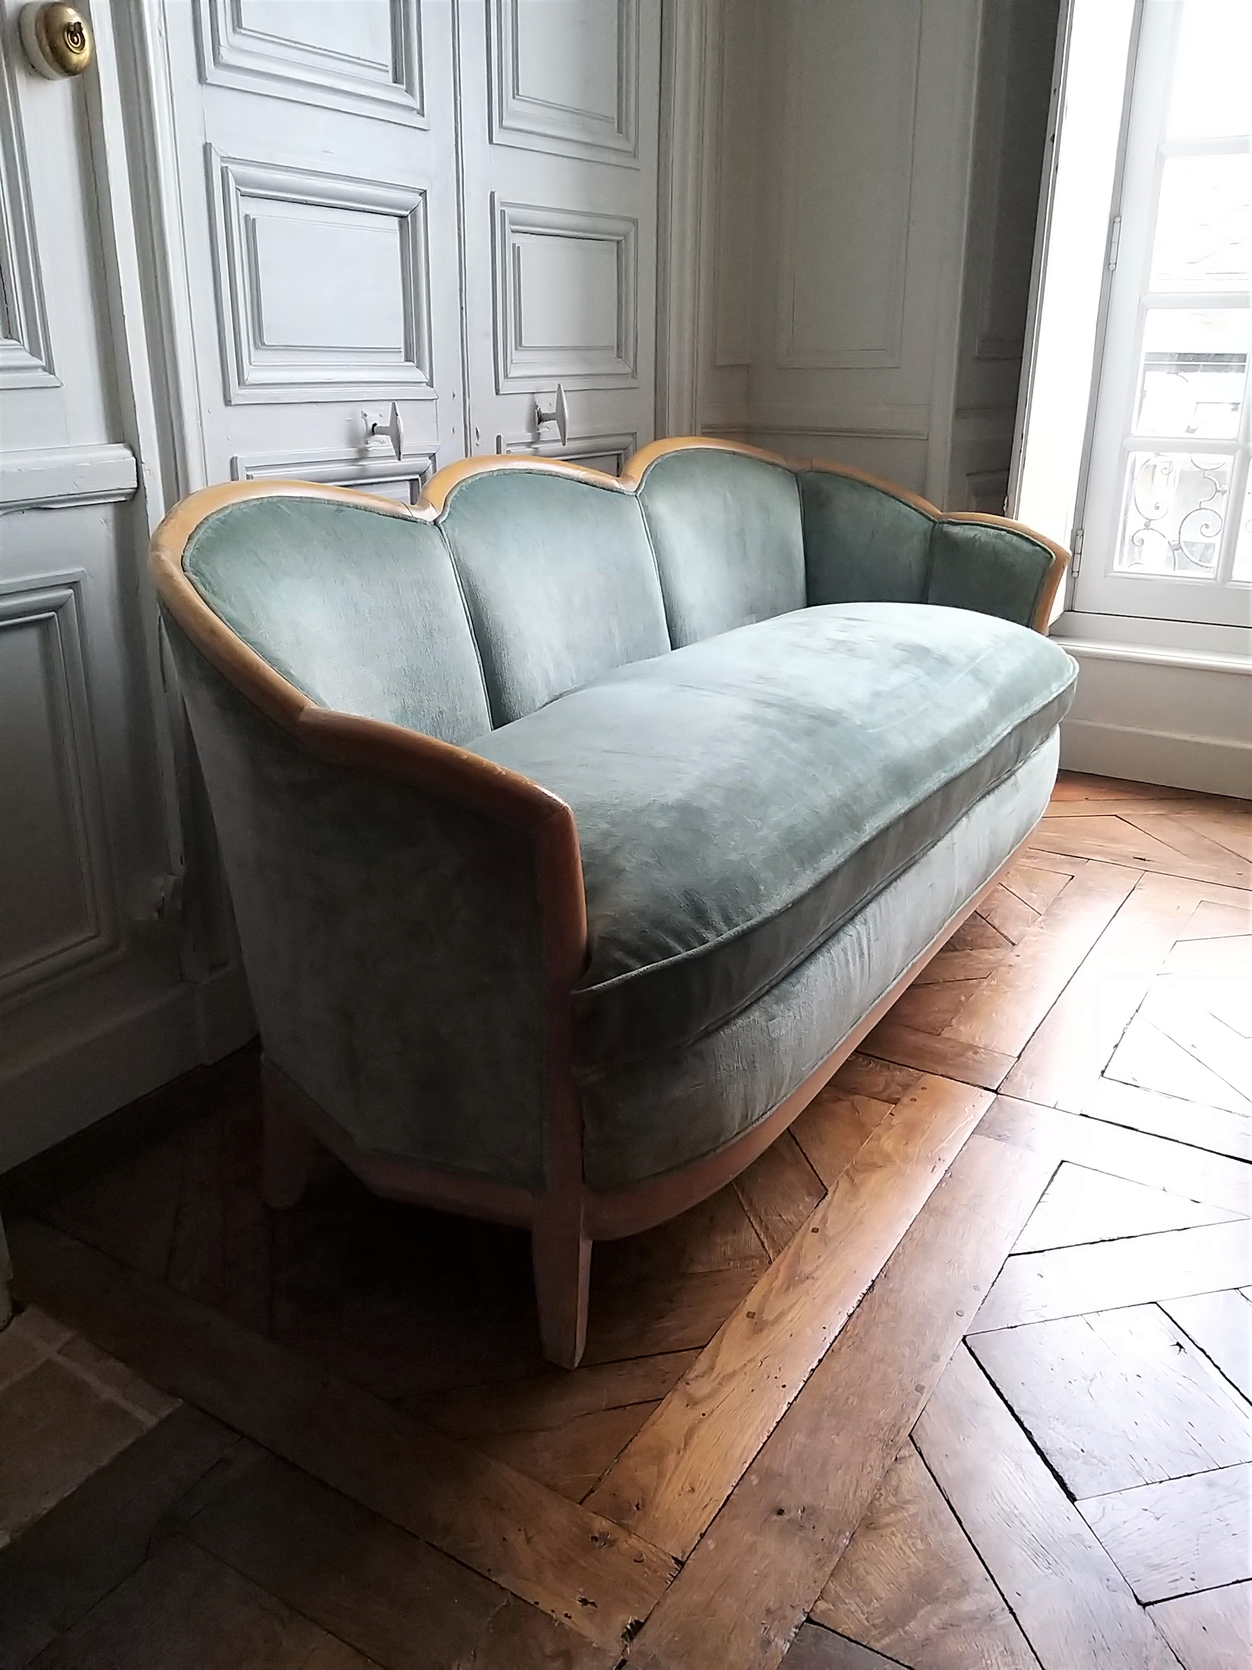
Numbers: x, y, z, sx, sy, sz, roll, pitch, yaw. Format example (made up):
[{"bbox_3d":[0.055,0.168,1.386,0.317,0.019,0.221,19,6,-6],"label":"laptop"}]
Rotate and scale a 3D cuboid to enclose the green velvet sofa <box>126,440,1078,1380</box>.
[{"bbox_3d":[0.172,-0.153,2.008,0.808,0.845,1.867,13,24,30],"label":"green velvet sofa"}]

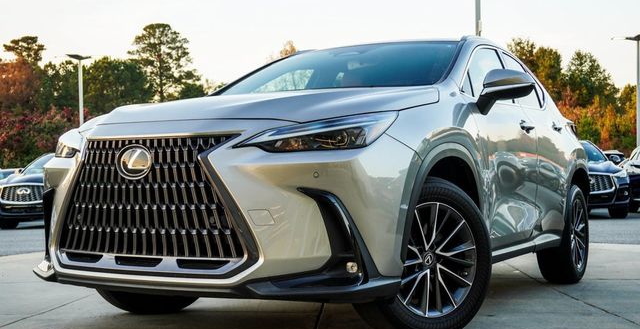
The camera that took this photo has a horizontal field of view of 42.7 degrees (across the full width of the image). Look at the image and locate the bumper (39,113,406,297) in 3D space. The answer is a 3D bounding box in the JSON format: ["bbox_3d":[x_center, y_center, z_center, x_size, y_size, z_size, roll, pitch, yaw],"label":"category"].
[{"bbox_3d":[-0.568,0.214,3.487,1.860,0.700,0.640,-2,-3,30],"label":"bumper"}]

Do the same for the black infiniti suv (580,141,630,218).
[{"bbox_3d":[5.330,0.300,18.000,1.920,1.690,4.750,-1,-2,4],"label":"black infiniti suv"}]

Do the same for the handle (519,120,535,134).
[{"bbox_3d":[1.209,-0.224,4.770,0.060,0.060,0.230,-2,-3,30],"label":"handle"}]

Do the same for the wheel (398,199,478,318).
[{"bbox_3d":[0.449,0.420,3.664,0.500,0.500,0.200,1,-3,-34],"label":"wheel"}]

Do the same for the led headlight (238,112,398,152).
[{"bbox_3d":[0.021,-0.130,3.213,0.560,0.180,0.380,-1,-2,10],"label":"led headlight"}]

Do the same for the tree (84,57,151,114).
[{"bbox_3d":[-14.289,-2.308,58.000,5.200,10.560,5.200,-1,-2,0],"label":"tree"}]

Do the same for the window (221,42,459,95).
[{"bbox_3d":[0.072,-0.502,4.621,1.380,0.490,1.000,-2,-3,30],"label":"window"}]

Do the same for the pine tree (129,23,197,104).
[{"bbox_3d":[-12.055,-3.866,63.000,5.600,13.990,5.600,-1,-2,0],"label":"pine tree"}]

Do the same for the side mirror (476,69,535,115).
[{"bbox_3d":[0.949,-0.370,4.162,0.280,0.220,0.190,-2,-3,30],"label":"side mirror"}]

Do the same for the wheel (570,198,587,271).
[{"bbox_3d":[1.804,0.494,5.974,0.200,0.500,0.500,-2,-3,30],"label":"wheel"}]

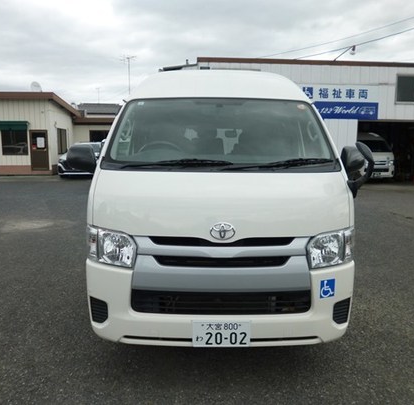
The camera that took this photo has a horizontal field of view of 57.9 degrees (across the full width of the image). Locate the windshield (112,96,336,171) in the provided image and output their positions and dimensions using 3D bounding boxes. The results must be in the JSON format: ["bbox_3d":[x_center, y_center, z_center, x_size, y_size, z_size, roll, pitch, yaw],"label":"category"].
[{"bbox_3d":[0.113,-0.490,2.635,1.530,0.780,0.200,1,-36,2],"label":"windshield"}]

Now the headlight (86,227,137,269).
[{"bbox_3d":[-0.582,0.263,2.355,0.360,0.220,0.300,1,8,2],"label":"headlight"}]

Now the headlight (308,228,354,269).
[{"bbox_3d":[0.757,0.286,2.303,0.360,0.220,0.300,1,8,2],"label":"headlight"}]

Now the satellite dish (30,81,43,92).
[{"bbox_3d":[-8.274,-5.576,18.200,0.560,0.600,0.400,4,9,24],"label":"satellite dish"}]

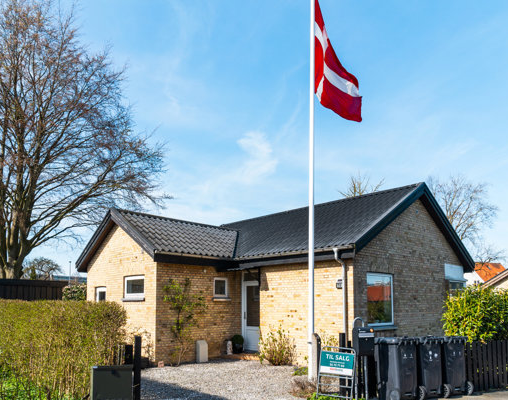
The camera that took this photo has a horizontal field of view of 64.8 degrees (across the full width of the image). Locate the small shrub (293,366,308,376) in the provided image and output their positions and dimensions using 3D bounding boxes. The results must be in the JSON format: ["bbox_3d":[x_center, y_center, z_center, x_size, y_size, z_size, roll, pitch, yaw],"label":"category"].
[{"bbox_3d":[1.110,4.052,9.450,0.420,0.190,0.360,0,-14,0],"label":"small shrub"}]

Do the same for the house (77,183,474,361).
[{"bbox_3d":[0.620,2.720,14.650,10.200,5.200,10.300,12,-19,-41],"label":"house"}]

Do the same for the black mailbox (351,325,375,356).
[{"bbox_3d":[1.779,2.299,6.500,0.300,0.450,0.190,5,-15,-18],"label":"black mailbox"}]

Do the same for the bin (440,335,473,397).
[{"bbox_3d":[3.564,3.109,7.650,0.570,1.070,0.710,5,-15,-18],"label":"bin"}]

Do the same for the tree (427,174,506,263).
[{"bbox_3d":[12.531,3.195,24.969,5.600,9.300,5.600,0,-14,0],"label":"tree"}]

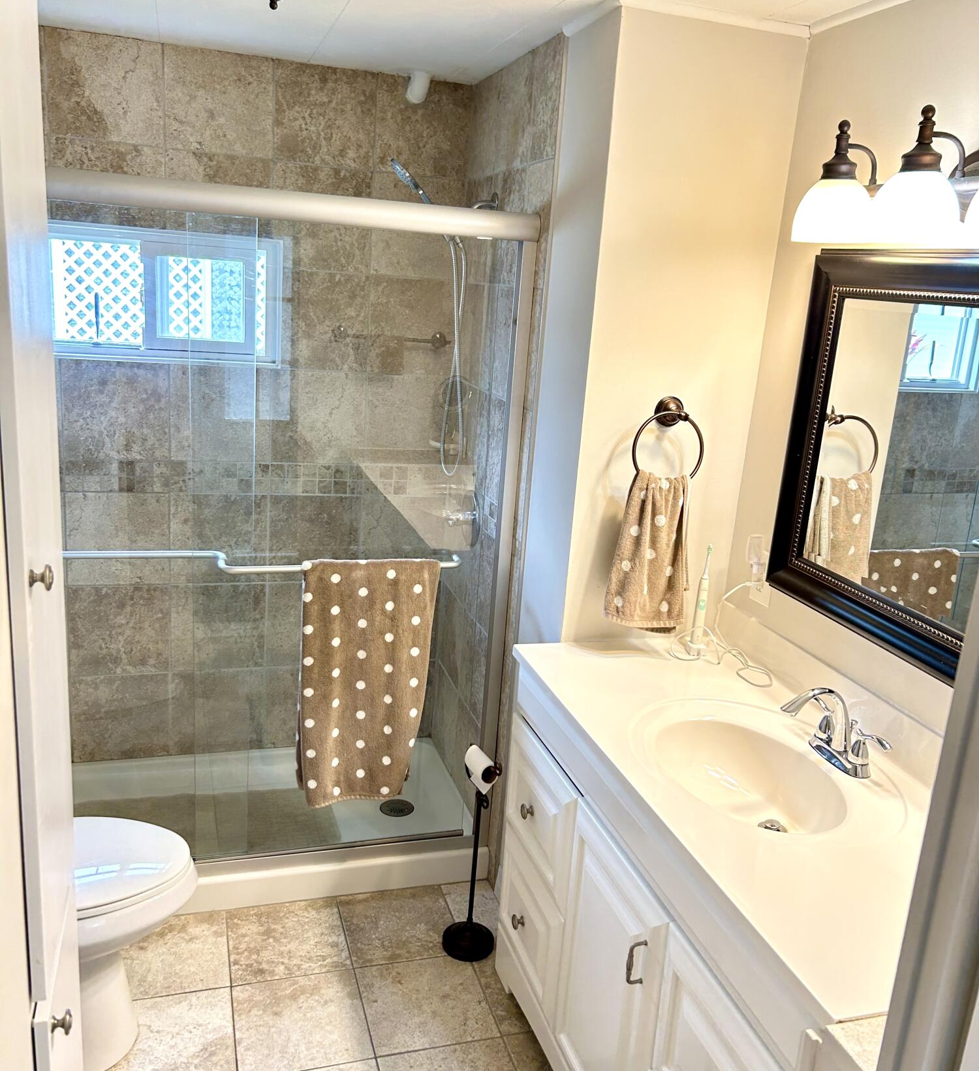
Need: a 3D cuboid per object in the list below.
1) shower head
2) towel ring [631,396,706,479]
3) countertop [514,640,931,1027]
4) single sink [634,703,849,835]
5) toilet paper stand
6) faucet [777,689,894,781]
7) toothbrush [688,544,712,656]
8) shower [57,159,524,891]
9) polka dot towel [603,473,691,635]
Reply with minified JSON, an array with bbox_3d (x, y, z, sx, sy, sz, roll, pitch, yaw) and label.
[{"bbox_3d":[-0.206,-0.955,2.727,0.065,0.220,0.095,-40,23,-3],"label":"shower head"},{"bbox_3d":[0.406,-0.218,2.279,0.187,0.202,0.075,0,15,-17],"label":"towel ring"},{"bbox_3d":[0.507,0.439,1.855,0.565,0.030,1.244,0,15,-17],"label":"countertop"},{"bbox_3d":[0.467,0.498,1.828,0.310,0.140,0.450,0,15,-17],"label":"single sink"},{"bbox_3d":[-0.032,0.828,2.576,0.145,0.580,0.165,0,15,-17],"label":"toilet paper stand"},{"bbox_3d":[0.623,0.357,1.840,0.185,0.152,0.225,0,15,-17],"label":"faucet"},{"bbox_3d":[0.513,0.152,2.355,0.035,0.260,0.036,8,15,13],"label":"toothbrush"},{"bbox_3d":[-0.775,0.022,2.806,1.527,1.910,0.735,0,15,-17],"label":"shower"},{"bbox_3d":[0.376,0.037,2.316,0.222,0.395,0.085,0,15,-17],"label":"polka dot towel"}]

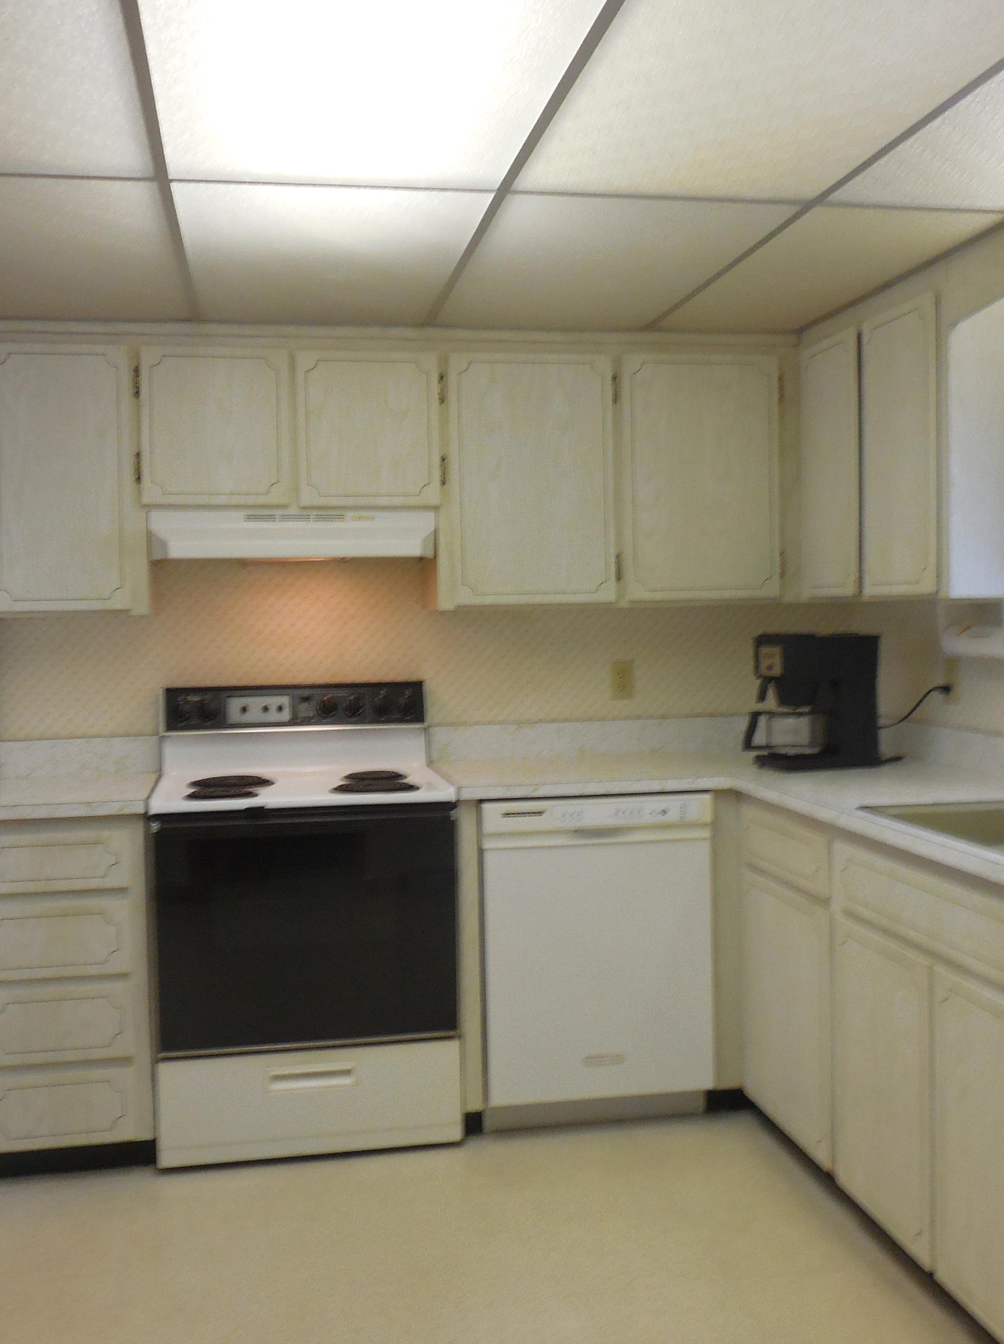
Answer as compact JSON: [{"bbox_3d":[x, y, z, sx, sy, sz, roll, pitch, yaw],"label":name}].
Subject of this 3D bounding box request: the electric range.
[{"bbox_3d":[-0.532,0.624,3.507,0.756,1.156,0.630,-2,2,-10],"label":"electric range"}]

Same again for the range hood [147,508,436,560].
[{"bbox_3d":[-0.568,-0.367,3.549,0.756,0.138,0.470,-2,2,-10],"label":"range hood"}]

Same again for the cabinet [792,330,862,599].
[{"bbox_3d":[1.027,-0.557,3.541,0.326,0.712,0.385,-2,2,-10],"label":"cabinet"}]

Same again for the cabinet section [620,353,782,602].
[{"bbox_3d":[0.539,-0.552,3.839,0.470,0.712,0.330,-2,2,-10],"label":"cabinet section"}]

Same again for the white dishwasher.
[{"bbox_3d":[0.205,0.720,3.646,0.609,0.820,0.600,-2,2,-10],"label":"white dishwasher"}]

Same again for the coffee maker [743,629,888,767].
[{"bbox_3d":[0.842,0.080,3.580,0.345,0.365,0.180,-2,3,-18],"label":"coffee maker"}]

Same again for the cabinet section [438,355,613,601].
[{"bbox_3d":[0.050,-0.535,3.749,0.485,0.705,0.330,-2,2,-10],"label":"cabinet section"}]

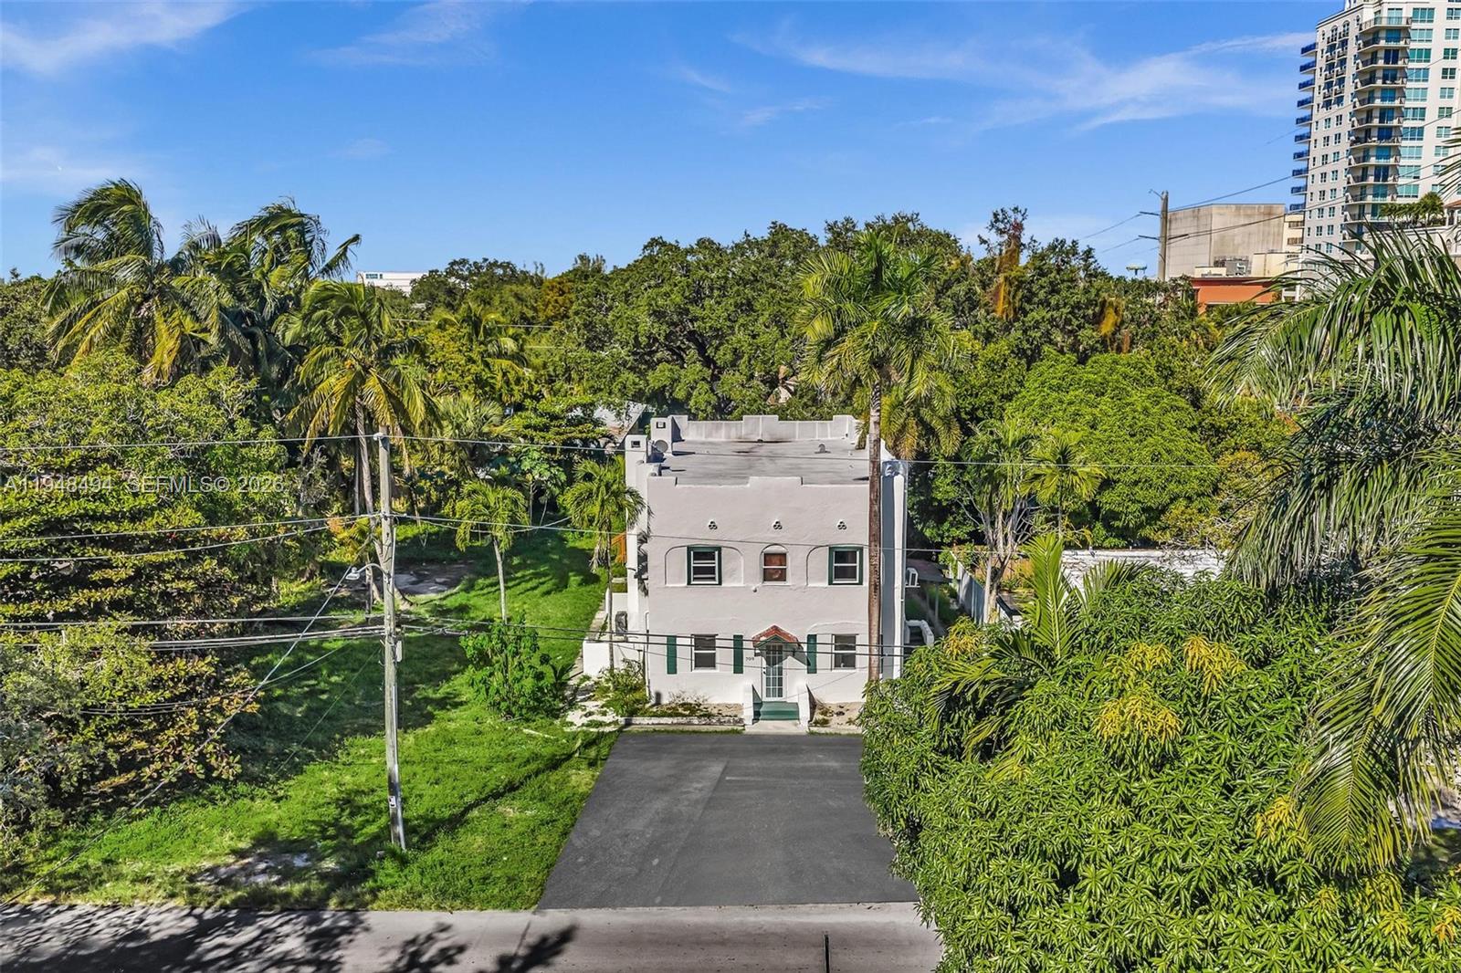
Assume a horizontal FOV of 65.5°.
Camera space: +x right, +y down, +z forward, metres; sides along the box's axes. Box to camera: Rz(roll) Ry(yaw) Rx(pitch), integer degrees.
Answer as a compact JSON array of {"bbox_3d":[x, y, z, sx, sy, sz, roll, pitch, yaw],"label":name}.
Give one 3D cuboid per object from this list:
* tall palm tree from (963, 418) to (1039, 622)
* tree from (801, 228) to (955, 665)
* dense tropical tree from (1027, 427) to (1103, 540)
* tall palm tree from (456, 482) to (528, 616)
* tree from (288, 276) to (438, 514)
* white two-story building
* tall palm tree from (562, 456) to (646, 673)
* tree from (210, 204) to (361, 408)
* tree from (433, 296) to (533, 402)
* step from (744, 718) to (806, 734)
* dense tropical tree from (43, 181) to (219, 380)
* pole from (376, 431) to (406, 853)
[{"bbox_3d":[11.672,1.829,49.407,3.240,9.630,3.240,0,8,0],"label":"tall palm tree"},{"bbox_3d":[4.949,-0.247,38.898,5.130,16.790,5.130,0,8,0],"label":"tree"},{"bbox_3d":[15.917,1.594,54.307,3.630,8.670,3.630,0,8,0],"label":"dense tropical tree"},{"bbox_3d":[-8.387,3.898,40.229,2.720,8.200,2.720,0,8,0],"label":"tall palm tree"},{"bbox_3d":[-17.206,-1.842,53.943,7.190,15.580,7.190,0,8,0],"label":"tree"},{"bbox_3d":[1.275,2.284,48.827,9.850,8.900,16.500,0,8,0],"label":"white two-story building"},{"bbox_3d":[-4.628,3.310,41.933,3.040,8.870,3.040,0,8,0],"label":"tall palm tree"},{"bbox_3d":[-19.637,-3.119,51.089,6.620,18.930,6.620,0,8,0],"label":"tree"},{"bbox_3d":[-12.973,-2.581,60.264,5.490,15.200,5.490,0,8,0],"label":"tree"},{"bbox_3d":[1.559,8.164,38.853,2.050,0.170,1.260,0,8,0],"label":"step"},{"bbox_3d":[-23.887,-2.657,46.608,7.030,19.320,7.030,0,8,0],"label":"dense tropical tree"},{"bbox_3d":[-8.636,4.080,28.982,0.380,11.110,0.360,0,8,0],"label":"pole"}]

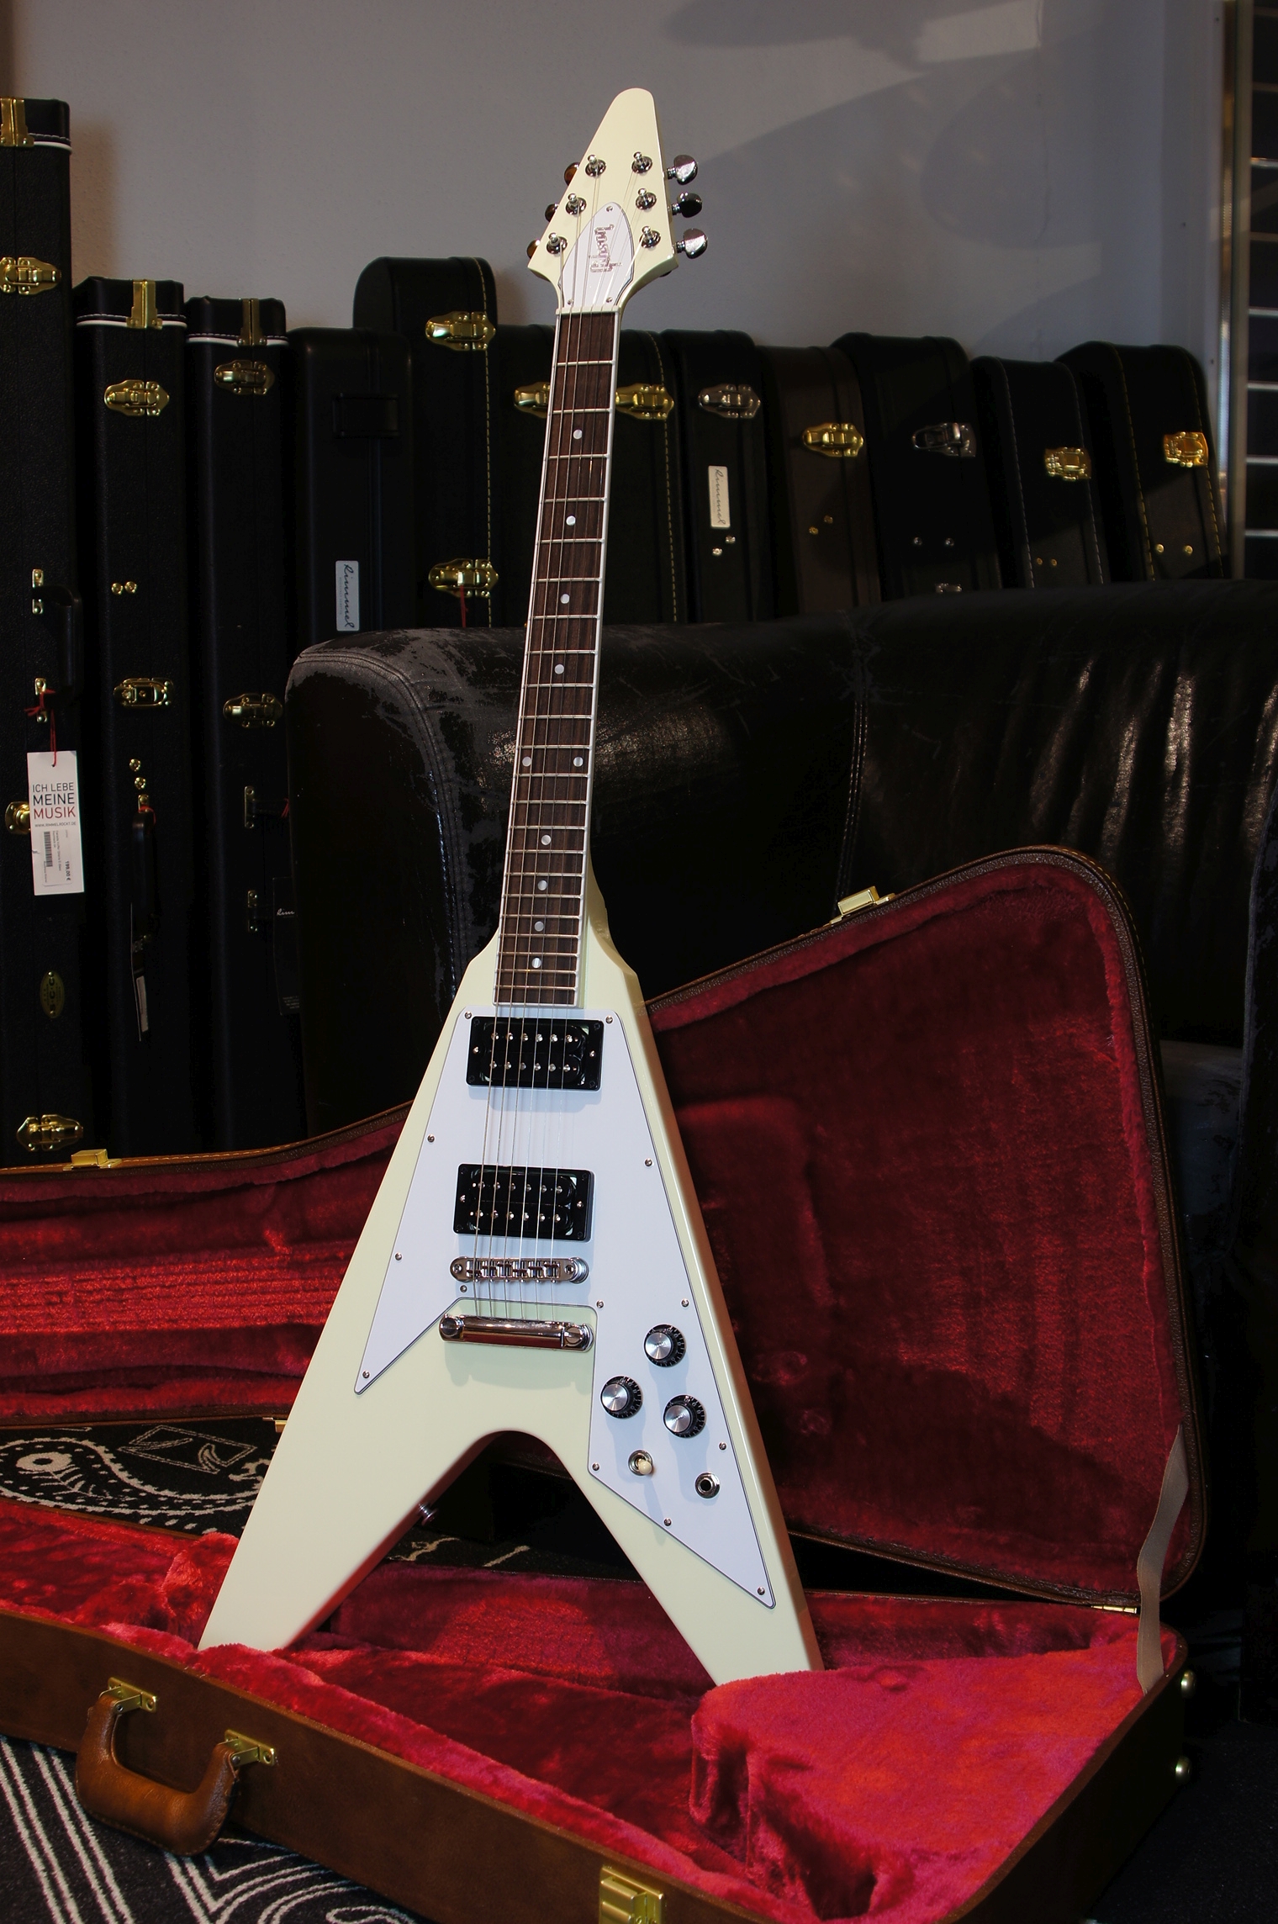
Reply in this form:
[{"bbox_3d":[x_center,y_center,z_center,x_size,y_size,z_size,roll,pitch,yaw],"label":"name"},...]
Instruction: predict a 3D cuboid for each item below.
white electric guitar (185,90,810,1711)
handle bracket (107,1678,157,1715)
[{"bbox_3d":[-0.047,-0.071,1.552,0.422,1.106,0.090,1,-10,17],"label":"white electric guitar"},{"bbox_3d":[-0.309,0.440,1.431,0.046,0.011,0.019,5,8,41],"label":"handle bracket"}]

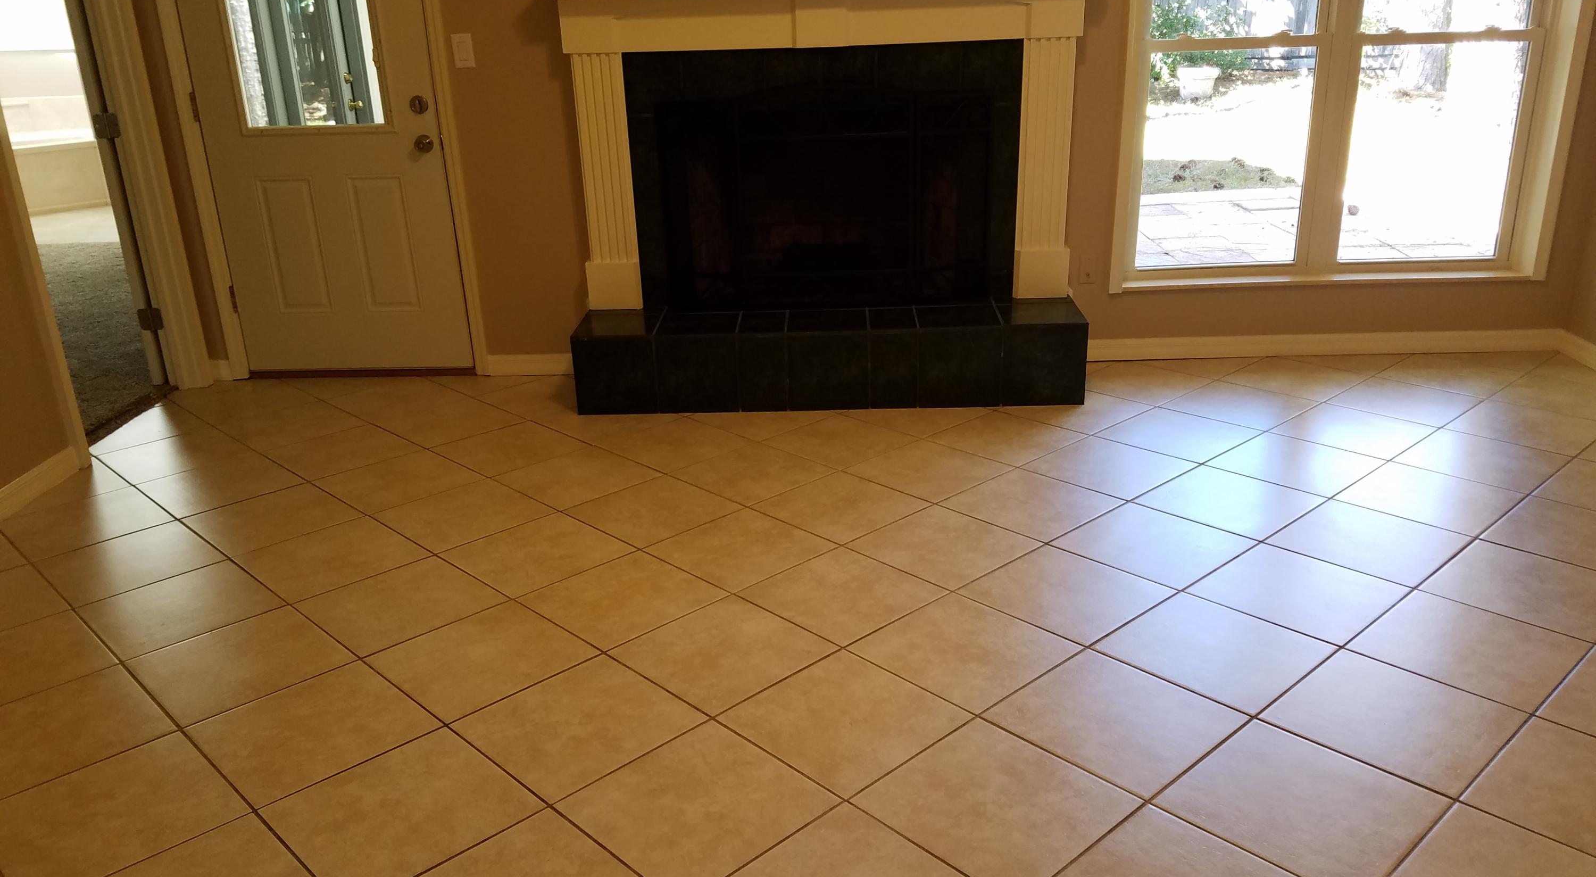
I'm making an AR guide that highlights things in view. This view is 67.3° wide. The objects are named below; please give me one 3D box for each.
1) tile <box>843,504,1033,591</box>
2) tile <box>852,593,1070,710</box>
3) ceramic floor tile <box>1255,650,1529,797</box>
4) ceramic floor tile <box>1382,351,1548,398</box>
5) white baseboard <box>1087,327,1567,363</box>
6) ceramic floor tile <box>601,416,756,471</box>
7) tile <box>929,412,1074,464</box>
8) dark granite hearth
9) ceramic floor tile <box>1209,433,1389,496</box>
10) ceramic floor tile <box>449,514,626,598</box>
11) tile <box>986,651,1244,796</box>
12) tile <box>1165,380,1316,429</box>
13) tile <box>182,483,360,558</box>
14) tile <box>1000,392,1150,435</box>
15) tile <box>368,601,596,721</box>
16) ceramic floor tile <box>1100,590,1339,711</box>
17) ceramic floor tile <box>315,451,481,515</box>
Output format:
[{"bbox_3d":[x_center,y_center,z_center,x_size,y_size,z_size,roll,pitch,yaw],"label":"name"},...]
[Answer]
[{"bbox_3d":[0.419,0.311,3.410,0.403,0.010,0.403,-19,26,-40],"label":"tile"},{"bbox_3d":[0.401,0.511,2.859,0.400,0.010,0.400,-19,26,-40],"label":"tile"},{"bbox_3d":[1.267,0.593,2.556,0.399,0.010,0.399,-19,26,-39],"label":"ceramic floor tile"},{"bbox_3d":[2.449,-0.234,4.516,0.397,0.010,0.397,-19,26,-39],"label":"ceramic floor tile"},{"bbox_3d":[2.143,-0.391,5.037,2.081,0.094,0.014,-1,20,2],"label":"white baseboard"},{"bbox_3d":[-0.421,0.025,4.124,0.396,0.010,0.396,-19,26,-39],"label":"ceramic floor tile"},{"bbox_3d":[0.723,-0.001,4.112,0.397,0.010,0.397,-19,26,-40],"label":"tile"},{"bbox_3d":[0.122,-0.342,4.713,1.914,0.310,0.520,-1,20,3],"label":"dark granite hearth"},{"bbox_3d":[1.630,0.084,3.929,0.405,0.010,0.405,-19,26,-39],"label":"ceramic floor tile"},{"bbox_3d":[-0.764,0.334,3.453,0.403,0.010,0.403,-20,26,-40],"label":"ceramic floor tile"},{"bbox_3d":[0.660,0.584,2.498,0.397,0.010,0.397,-19,26,-40],"label":"tile"},{"bbox_3d":[1.633,-0.119,4.420,0.396,0.010,0.396,-19,26,-40],"label":"tile"},{"bbox_3d":[-1.625,0.250,3.714,0.396,0.010,0.396,-19,26,-40],"label":"tile"},{"bbox_3d":[1.020,-0.106,4.372,0.397,0.010,0.397,-19,26,-40],"label":"tile"},{"bbox_3d":[-0.731,0.506,2.748,0.397,0.010,0.397,-19,26,-40],"label":"tile"},{"bbox_3d":[0.935,0.472,2.687,0.397,0.010,0.397,-19,26,-39],"label":"ceramic floor tile"},{"bbox_3d":[-1.325,0.143,3.981,0.396,0.010,0.396,-19,26,-40],"label":"ceramic floor tile"}]

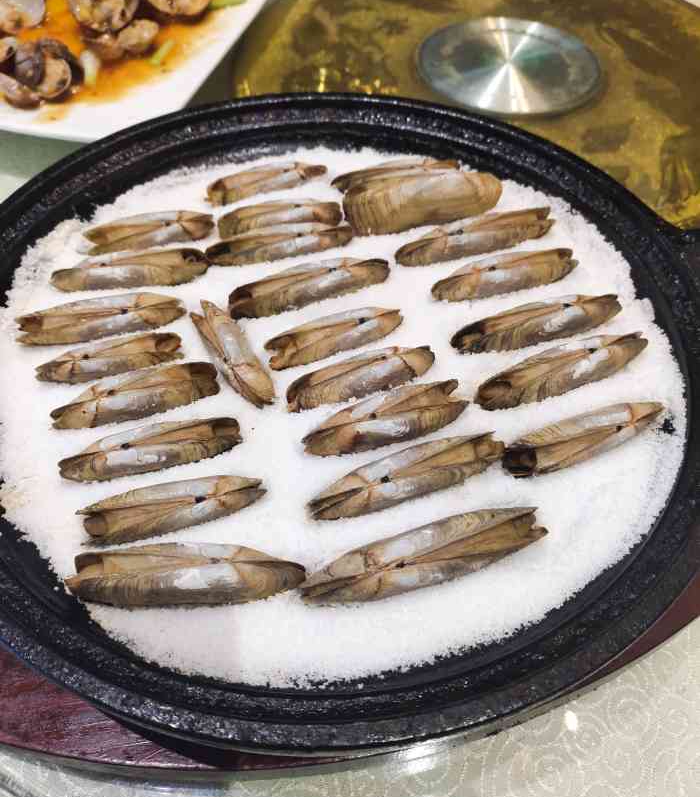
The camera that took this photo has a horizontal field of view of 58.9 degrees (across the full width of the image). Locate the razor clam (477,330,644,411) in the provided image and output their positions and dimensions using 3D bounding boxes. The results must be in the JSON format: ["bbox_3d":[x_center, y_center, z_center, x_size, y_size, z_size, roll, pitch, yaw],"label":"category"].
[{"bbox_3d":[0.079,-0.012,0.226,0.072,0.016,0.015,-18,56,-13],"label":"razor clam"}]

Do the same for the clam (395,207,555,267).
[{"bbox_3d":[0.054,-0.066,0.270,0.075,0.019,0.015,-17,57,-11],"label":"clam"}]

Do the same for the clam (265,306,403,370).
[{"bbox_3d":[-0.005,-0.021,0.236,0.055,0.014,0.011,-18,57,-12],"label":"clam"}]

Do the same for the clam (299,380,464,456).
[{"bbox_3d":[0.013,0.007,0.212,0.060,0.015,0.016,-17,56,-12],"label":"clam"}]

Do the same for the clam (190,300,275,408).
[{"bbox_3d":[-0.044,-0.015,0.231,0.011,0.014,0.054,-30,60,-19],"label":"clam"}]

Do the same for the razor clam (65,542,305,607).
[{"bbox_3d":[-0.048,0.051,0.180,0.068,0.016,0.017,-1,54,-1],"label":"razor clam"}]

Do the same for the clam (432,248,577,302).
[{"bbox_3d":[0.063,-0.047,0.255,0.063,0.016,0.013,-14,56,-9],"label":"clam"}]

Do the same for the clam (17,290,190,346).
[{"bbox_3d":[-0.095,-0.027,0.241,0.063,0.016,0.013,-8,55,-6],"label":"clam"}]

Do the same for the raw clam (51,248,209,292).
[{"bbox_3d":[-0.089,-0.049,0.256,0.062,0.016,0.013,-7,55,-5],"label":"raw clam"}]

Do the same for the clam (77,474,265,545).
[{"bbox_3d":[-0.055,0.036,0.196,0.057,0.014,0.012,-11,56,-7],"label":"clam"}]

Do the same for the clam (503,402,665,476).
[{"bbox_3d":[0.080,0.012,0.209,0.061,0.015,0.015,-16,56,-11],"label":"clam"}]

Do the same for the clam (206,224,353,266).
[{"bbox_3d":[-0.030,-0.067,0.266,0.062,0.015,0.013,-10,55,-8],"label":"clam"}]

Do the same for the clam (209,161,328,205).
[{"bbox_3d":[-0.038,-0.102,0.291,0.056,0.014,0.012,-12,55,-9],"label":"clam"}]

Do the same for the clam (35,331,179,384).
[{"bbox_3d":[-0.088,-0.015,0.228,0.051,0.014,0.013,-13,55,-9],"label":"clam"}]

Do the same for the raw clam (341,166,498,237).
[{"bbox_3d":[0.032,-0.089,0.277,0.071,0.024,0.015,-9,16,-6],"label":"raw clam"}]

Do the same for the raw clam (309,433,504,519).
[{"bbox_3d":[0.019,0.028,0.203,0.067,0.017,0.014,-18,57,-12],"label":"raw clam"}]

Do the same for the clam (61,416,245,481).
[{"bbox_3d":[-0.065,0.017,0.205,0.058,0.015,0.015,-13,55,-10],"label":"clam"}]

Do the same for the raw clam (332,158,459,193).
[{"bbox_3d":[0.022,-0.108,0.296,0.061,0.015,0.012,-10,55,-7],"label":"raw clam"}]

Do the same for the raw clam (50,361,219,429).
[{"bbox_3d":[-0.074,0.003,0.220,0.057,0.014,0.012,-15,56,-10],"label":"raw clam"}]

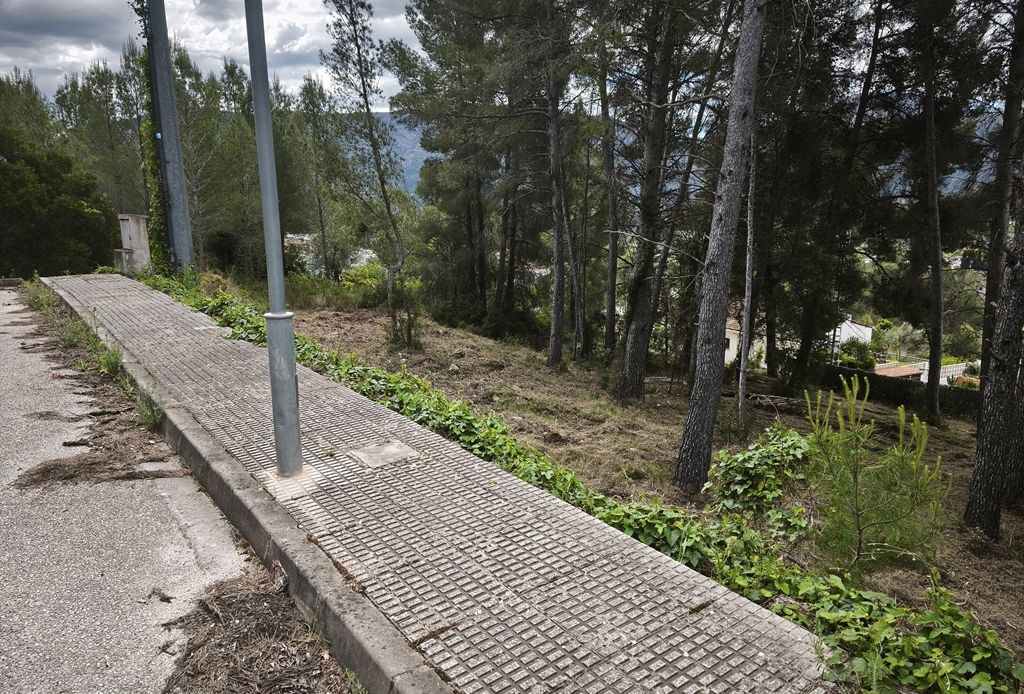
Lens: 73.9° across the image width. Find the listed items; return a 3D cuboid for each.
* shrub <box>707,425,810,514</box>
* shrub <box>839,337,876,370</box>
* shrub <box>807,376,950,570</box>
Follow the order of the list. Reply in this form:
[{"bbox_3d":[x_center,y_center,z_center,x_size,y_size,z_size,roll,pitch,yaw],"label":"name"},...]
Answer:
[{"bbox_3d":[1.420,0.715,3.951,0.562,0.569,0.506,6,15,21],"label":"shrub"},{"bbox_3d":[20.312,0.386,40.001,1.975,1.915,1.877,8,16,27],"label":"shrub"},{"bbox_3d":[1.752,0.613,3.253,0.582,0.974,0.547,9,17,29],"label":"shrub"}]

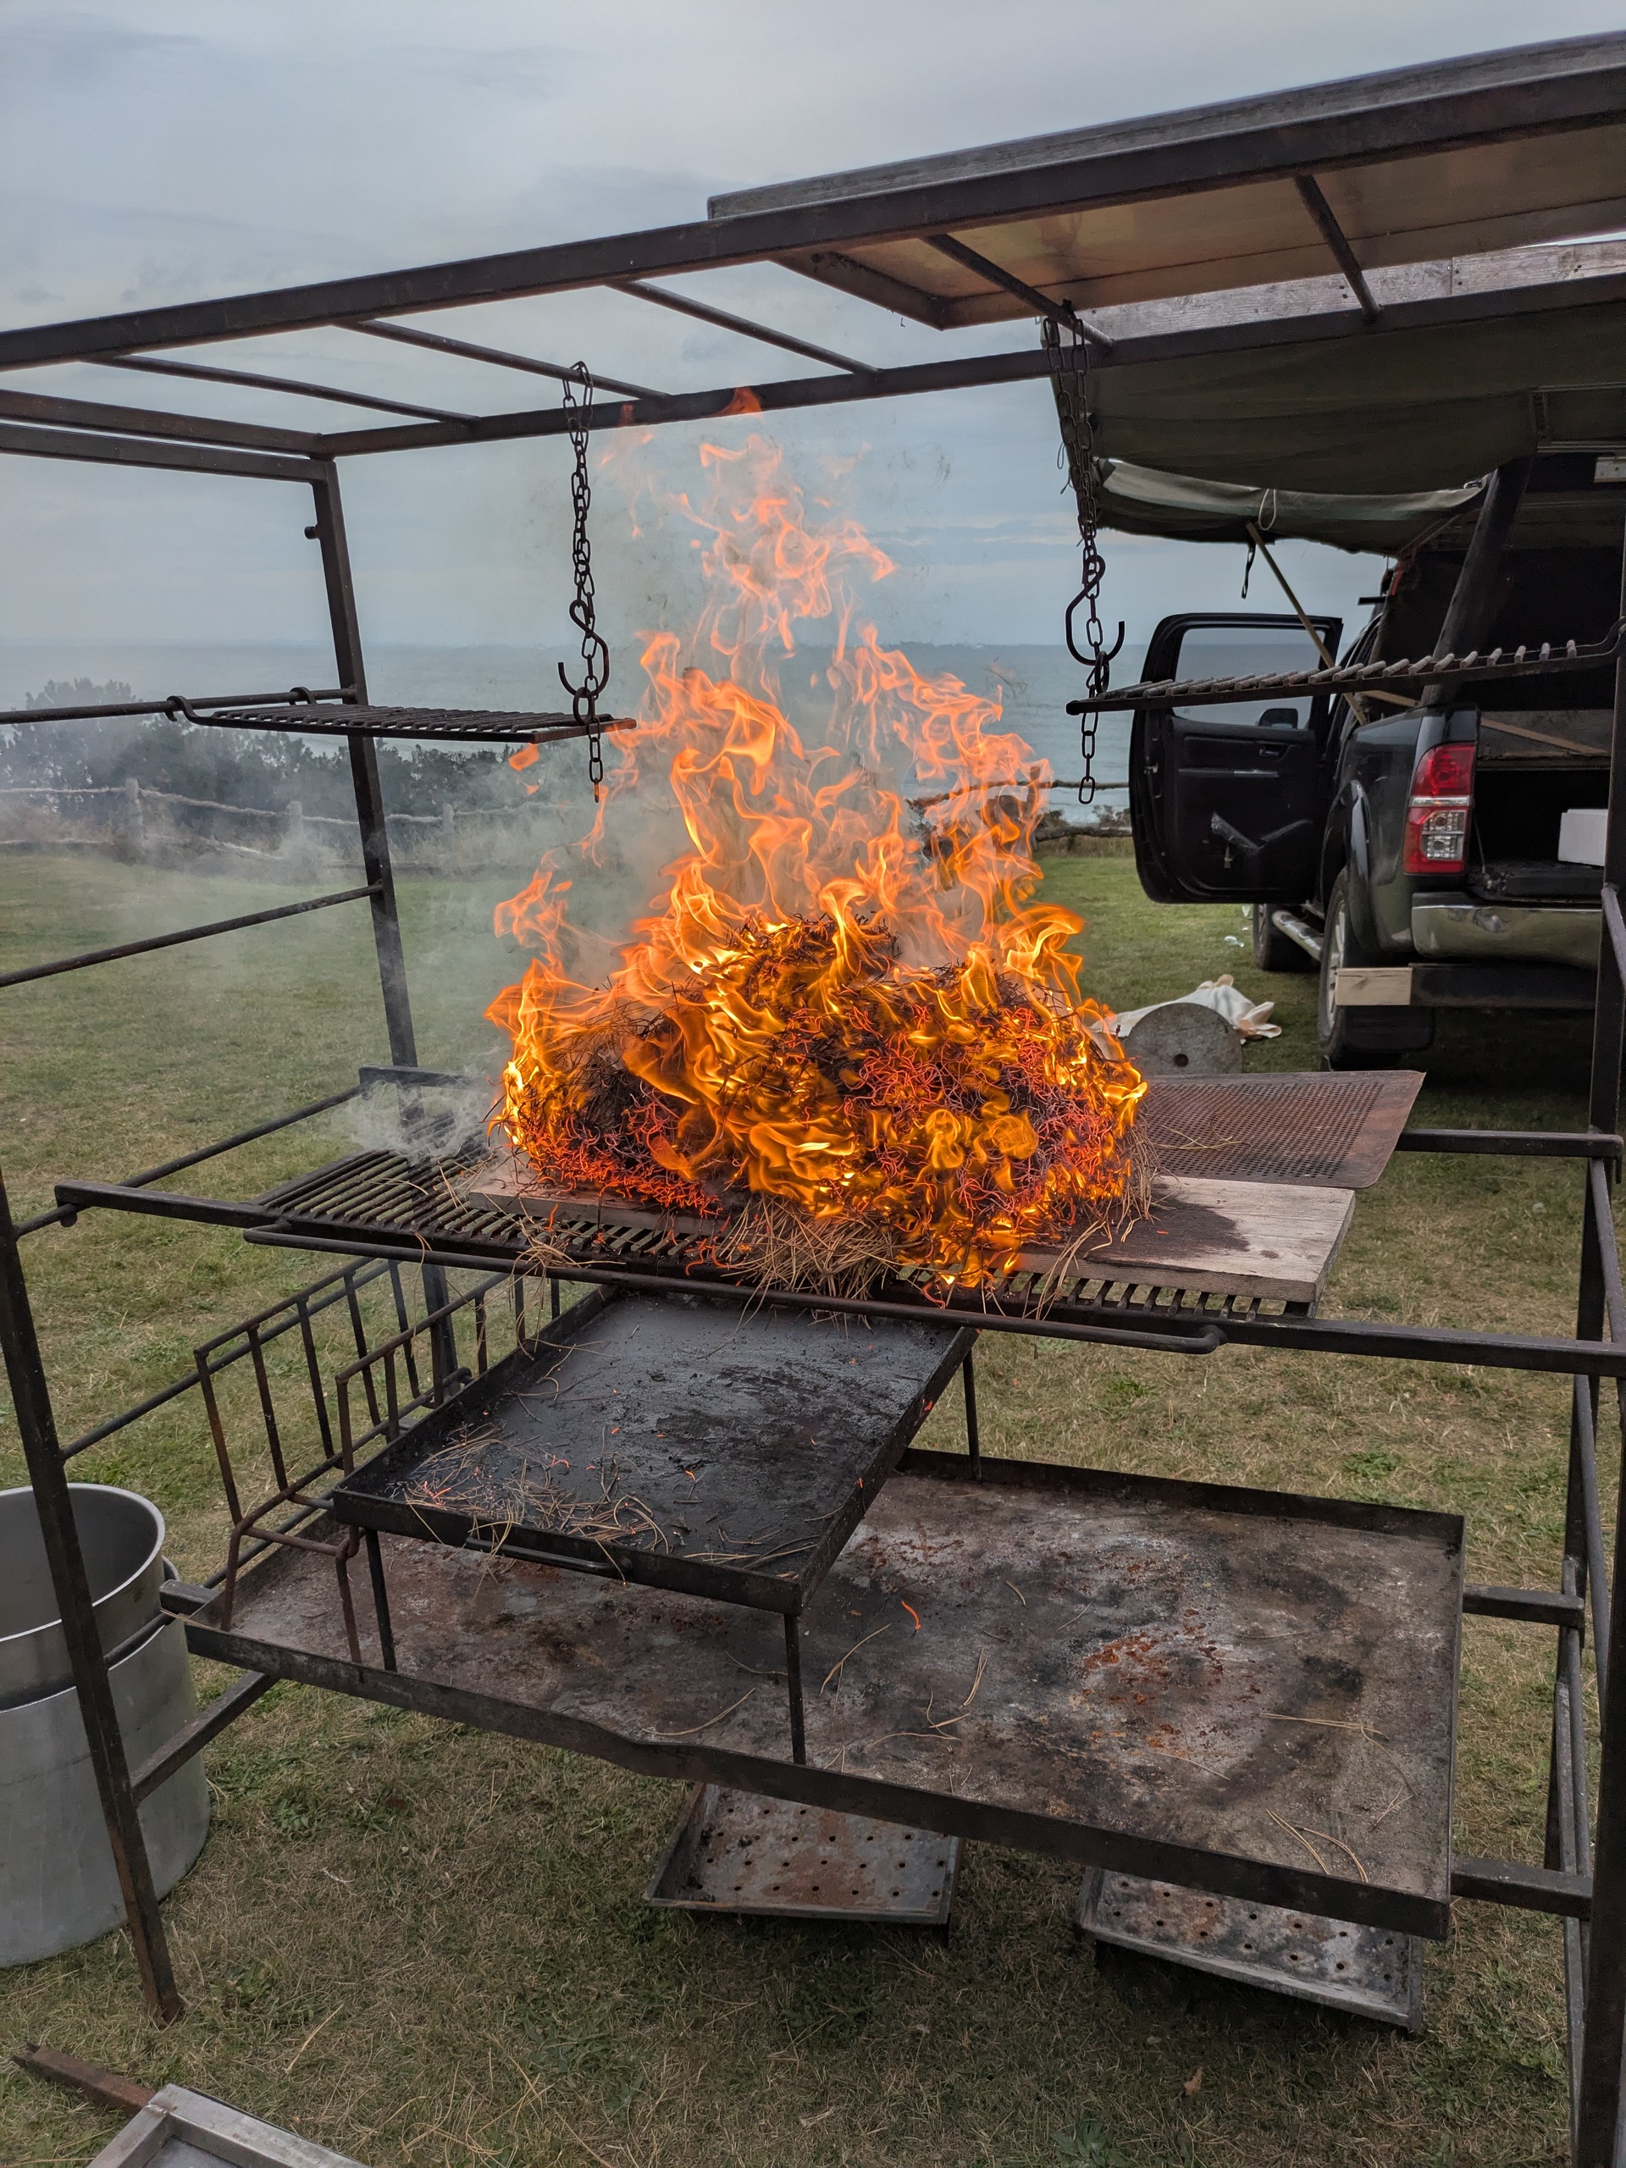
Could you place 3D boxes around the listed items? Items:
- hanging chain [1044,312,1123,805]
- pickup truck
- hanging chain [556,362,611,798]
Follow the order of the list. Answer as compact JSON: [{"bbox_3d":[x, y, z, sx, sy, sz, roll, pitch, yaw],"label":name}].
[{"bbox_3d":[0.250,-0.480,1.466,0.075,0.440,0.050,0,16,10],"label":"hanging chain"},{"bbox_3d":[2.991,-1.159,6.591,1.950,1.870,5.350,3,11,11],"label":"pickup truck"},{"bbox_3d":[-0.231,-0.497,1.577,0.052,0.424,0.045,-2,16,-8],"label":"hanging chain"}]

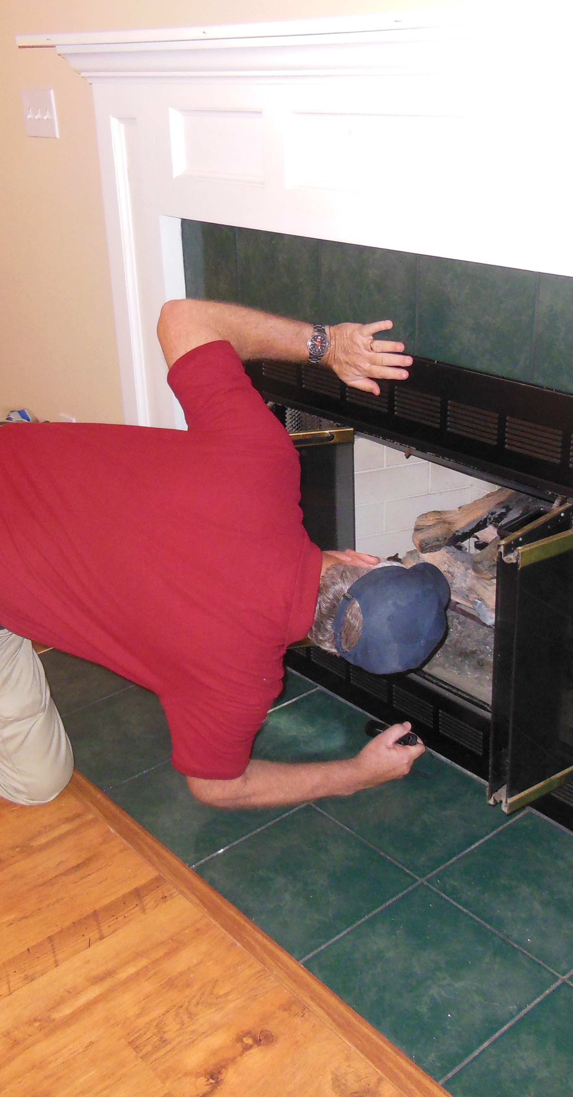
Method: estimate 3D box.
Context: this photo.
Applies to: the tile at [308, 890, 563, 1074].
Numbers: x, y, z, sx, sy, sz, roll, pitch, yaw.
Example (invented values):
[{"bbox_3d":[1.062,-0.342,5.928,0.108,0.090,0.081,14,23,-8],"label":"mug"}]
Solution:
[{"bbox_3d":[0.233,0.689,1.712,0.288,0.010,0.300,-21,30,-34],"label":"tile"}]

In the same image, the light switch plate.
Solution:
[{"bbox_3d":[-0.630,-1.112,2.701,0.012,0.115,0.167,-21,31,-35],"label":"light switch plate"}]

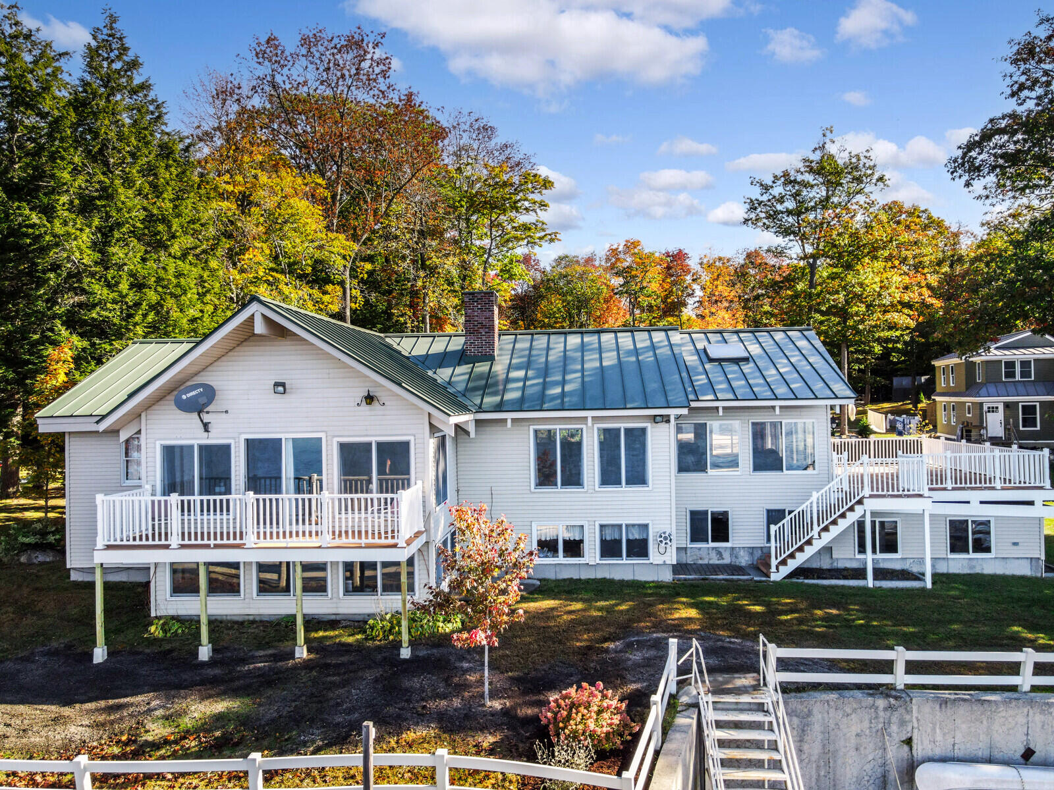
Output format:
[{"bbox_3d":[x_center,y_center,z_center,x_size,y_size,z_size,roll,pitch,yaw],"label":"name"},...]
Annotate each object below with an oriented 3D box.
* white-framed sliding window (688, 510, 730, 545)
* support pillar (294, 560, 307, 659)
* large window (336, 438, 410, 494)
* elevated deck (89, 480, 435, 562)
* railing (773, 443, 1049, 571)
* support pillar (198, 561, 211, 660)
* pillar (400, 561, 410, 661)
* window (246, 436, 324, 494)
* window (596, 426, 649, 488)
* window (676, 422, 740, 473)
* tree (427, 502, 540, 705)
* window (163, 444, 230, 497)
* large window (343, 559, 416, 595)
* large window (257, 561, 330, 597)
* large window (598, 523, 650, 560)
[{"bbox_3d":[5.082,3.694,20.365,1.152,1.008,0.120,-1,-1,4],"label":"white-framed sliding window"},{"bbox_3d":[-4.209,3.990,13.592,0.190,1.774,0.190,-1,-1,4],"label":"support pillar"},{"bbox_3d":[-3.214,1.687,15.279,1.648,1.599,0.120,-1,-1,4],"label":"large window"},{"bbox_3d":[-5.115,2.470,14.451,5.971,1.272,1.789,-1,-1,4],"label":"elevated deck"},{"bbox_3d":[9.886,2.917,18.704,7.427,2.906,1.350,-1,-1,4],"label":"railing"},{"bbox_3d":[-6.102,4.059,13.828,0.200,1.843,0.200,-1,-1,4],"label":"support pillar"},{"bbox_3d":[-2.235,3.939,13.444,0.190,1.769,0.190,-1,-1,4],"label":"pillar"},{"bbox_3d":[-5.128,1.849,15.416,1.767,2.012,0.120,-1,-1,4],"label":"window"},{"bbox_3d":[2.424,1.569,18.442,1.372,1.619,0.120,-1,-1,4],"label":"window"},{"bbox_3d":[5.045,1.470,20.389,1.775,1.469,0.120,-1,-1,4],"label":"window"},{"bbox_3d":[-0.740,3.318,11.648,1.812,3.232,1.750,-1,-1,4],"label":"tree"},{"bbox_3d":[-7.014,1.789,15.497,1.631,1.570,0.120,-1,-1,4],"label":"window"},{"bbox_3d":[-3.140,3.775,15.512,1.636,1.029,0.120,-1,-1,4],"label":"large window"},{"bbox_3d":[-5.028,3.826,15.649,1.647,1.038,0.120,-1,-1,4],"label":"large window"},{"bbox_3d":[2.422,3.677,18.309,1.291,0.957,0.120,-1,-1,4],"label":"large window"}]

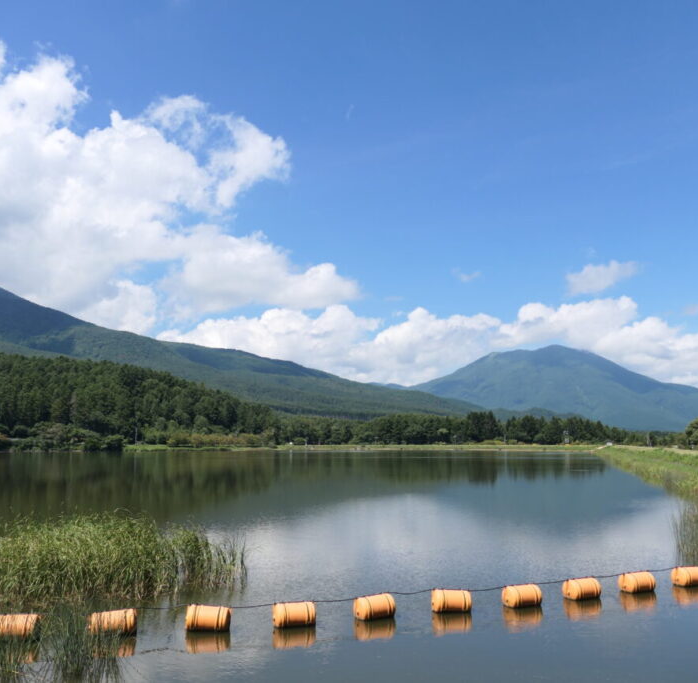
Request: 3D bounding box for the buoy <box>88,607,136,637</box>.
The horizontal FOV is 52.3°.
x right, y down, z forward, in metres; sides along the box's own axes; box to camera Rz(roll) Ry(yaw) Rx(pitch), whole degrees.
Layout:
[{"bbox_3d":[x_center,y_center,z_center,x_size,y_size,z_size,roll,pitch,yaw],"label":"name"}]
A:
[{"bbox_3d":[-4.643,5.522,13.981,0.840,0.500,0.500,1,-8,-7],"label":"buoy"}]

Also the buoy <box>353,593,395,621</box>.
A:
[{"bbox_3d":[0.539,5.678,15.172,0.840,0.500,0.500,3,-9,-22],"label":"buoy"}]

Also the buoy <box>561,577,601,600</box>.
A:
[{"bbox_3d":[5.514,5.906,16.866,0.840,0.500,0.500,3,-9,-21],"label":"buoy"}]

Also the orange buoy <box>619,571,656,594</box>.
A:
[{"bbox_3d":[7.122,6.007,17.602,0.840,0.500,0.500,3,-9,-20],"label":"orange buoy"}]

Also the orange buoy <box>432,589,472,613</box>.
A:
[{"bbox_3d":[2.250,5.743,15.656,0.840,0.500,0.500,1,-8,-10],"label":"orange buoy"}]

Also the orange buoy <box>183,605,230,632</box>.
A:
[{"bbox_3d":[-2.851,5.566,14.318,0.840,0.500,0.500,1,-8,-7],"label":"orange buoy"}]

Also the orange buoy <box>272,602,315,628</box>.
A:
[{"bbox_3d":[-1.125,5.592,14.535,0.840,0.500,0.500,2,-8,-13],"label":"orange buoy"}]

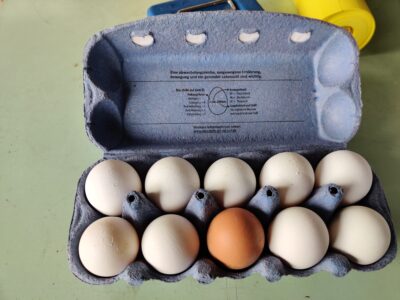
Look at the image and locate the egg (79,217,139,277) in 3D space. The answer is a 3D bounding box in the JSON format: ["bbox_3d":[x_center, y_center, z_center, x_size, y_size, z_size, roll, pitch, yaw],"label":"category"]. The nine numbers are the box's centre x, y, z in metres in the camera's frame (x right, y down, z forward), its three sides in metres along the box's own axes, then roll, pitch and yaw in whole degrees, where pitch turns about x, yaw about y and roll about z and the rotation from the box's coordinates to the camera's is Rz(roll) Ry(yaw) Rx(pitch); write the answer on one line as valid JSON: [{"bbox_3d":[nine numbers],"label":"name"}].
[{"bbox_3d":[-0.069,0.073,0.238,0.043,0.055,0.043,-3,59,0],"label":"egg"}]

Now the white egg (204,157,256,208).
[{"bbox_3d":[0.025,0.028,0.263,0.043,0.055,0.043,-3,59,0],"label":"white egg"}]

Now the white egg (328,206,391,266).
[{"bbox_3d":[0.122,0.065,0.239,0.042,0.054,0.042,-3,59,0],"label":"white egg"}]

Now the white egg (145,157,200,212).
[{"bbox_3d":[-0.023,0.029,0.263,0.044,0.056,0.044,-3,59,0],"label":"white egg"}]

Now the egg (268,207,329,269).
[{"bbox_3d":[0.075,0.067,0.239,0.044,0.056,0.044,-3,59,0],"label":"egg"}]

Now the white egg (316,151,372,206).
[{"bbox_3d":[0.121,0.024,0.264,0.043,0.055,0.043,-3,59,0],"label":"white egg"}]

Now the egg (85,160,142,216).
[{"bbox_3d":[-0.072,0.032,0.263,0.044,0.056,0.044,-3,59,0],"label":"egg"}]

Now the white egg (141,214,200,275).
[{"bbox_3d":[-0.022,0.071,0.238,0.043,0.056,0.043,-3,59,0],"label":"white egg"}]

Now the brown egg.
[{"bbox_3d":[0.027,0.068,0.239,0.044,0.056,0.044,-3,59,0],"label":"brown egg"}]

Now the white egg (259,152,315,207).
[{"bbox_3d":[0.073,0.025,0.264,0.043,0.056,0.043,-3,59,0],"label":"white egg"}]

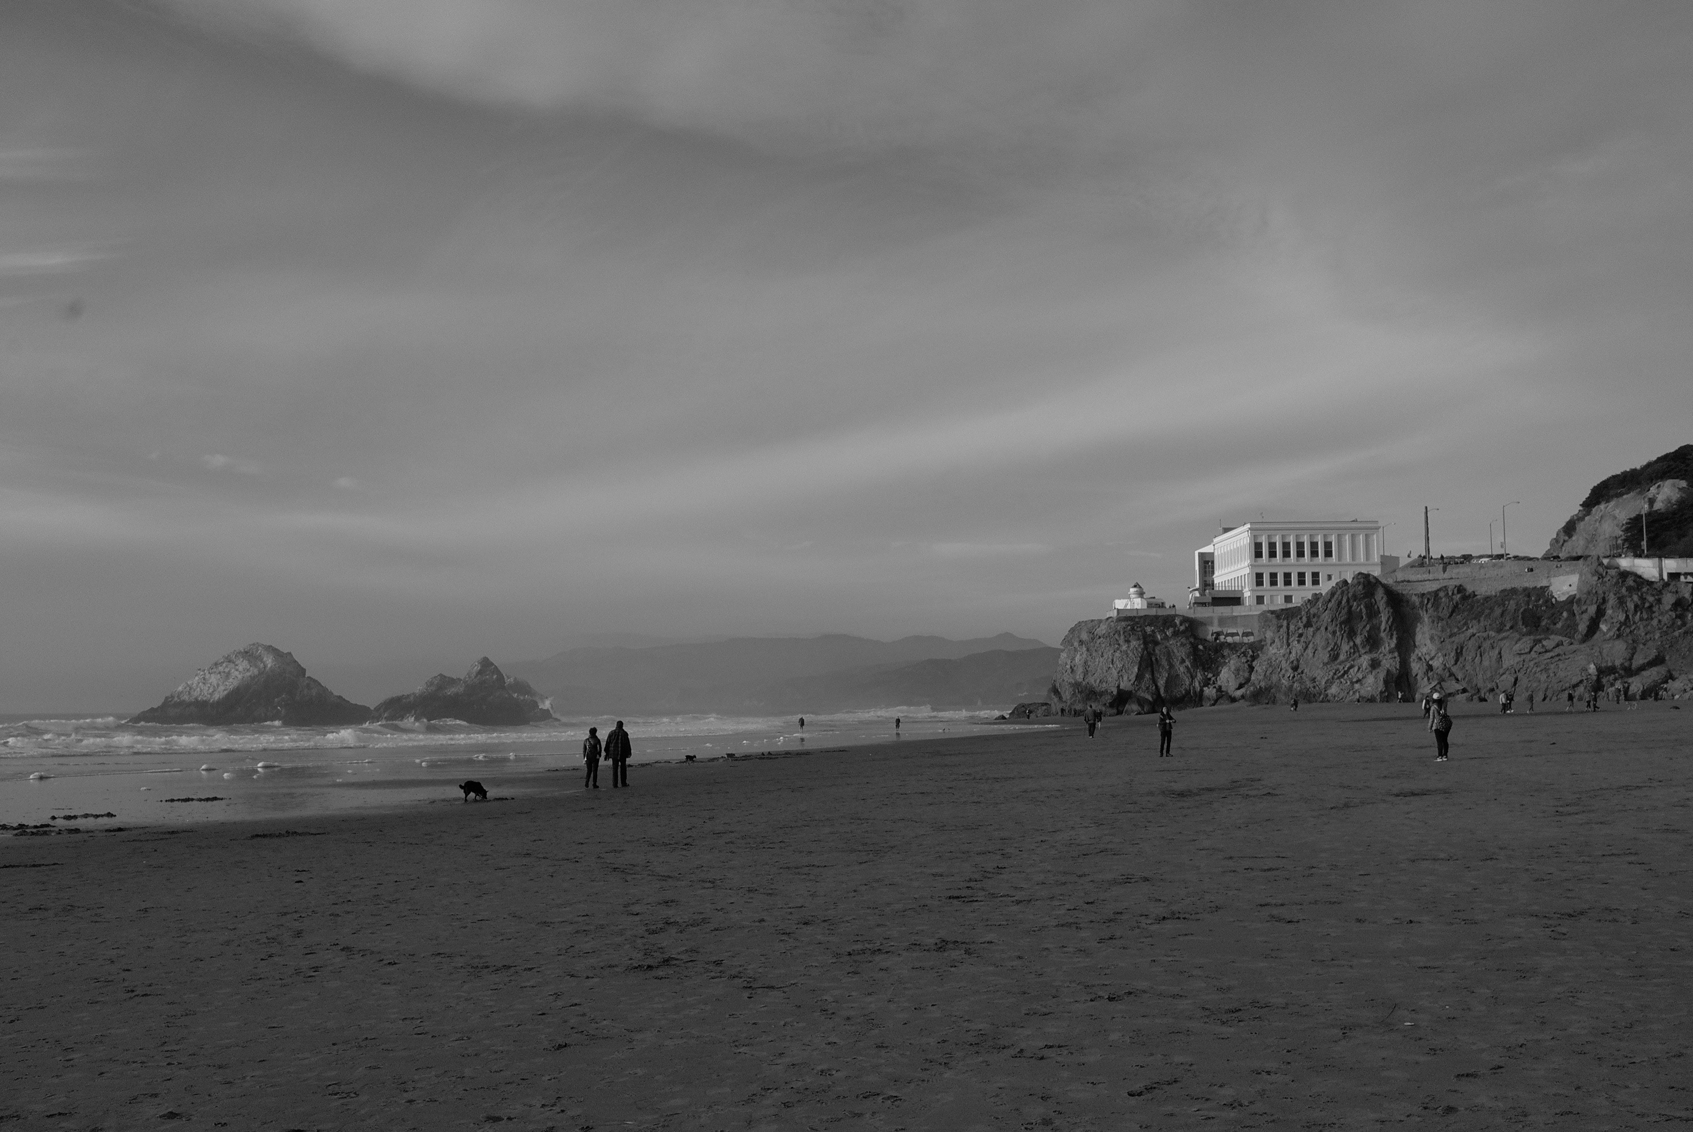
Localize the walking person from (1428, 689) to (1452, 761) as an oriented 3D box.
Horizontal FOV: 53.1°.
[{"bbox_3d":[14.287,3.882,40.700,0.500,1.650,0.420,0,-5,-10],"label":"walking person"}]

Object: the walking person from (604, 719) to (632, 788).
[{"bbox_3d":[-6.063,5.015,45.000,0.700,1.800,0.420,-1,-5,0],"label":"walking person"}]

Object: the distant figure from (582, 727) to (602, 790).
[{"bbox_3d":[-6.741,5.107,45.000,0.500,1.630,0.360,-1,-5,0],"label":"distant figure"}]

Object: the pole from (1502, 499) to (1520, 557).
[{"bbox_3d":[106.902,-5.519,272.000,2.800,9.600,0.350,-1,-5,6],"label":"pole"}]

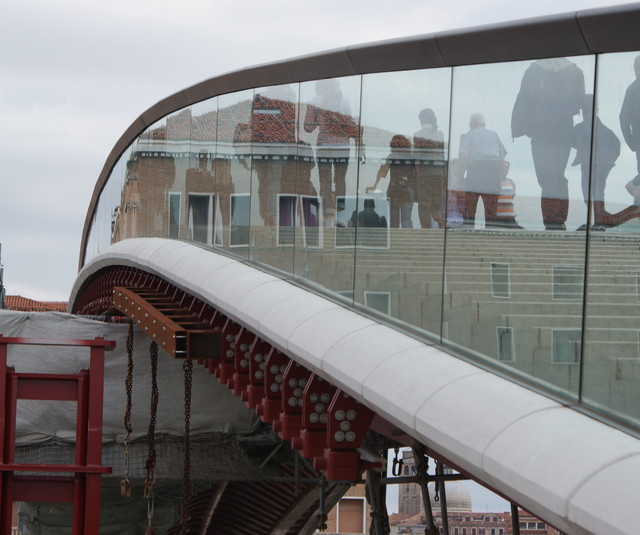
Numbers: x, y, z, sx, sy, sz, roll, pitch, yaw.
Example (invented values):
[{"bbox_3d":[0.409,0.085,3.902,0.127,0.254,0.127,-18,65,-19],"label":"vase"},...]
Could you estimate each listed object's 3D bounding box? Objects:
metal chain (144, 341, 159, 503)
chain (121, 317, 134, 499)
[{"bbox_3d":[-1.151,1.052,15.950,0.075,1.110,0.070,1,-8,-4],"label":"metal chain"},{"bbox_3d":[-1.475,1.081,17.900,0.078,1.350,0.070,1,-8,-5],"label":"chain"}]

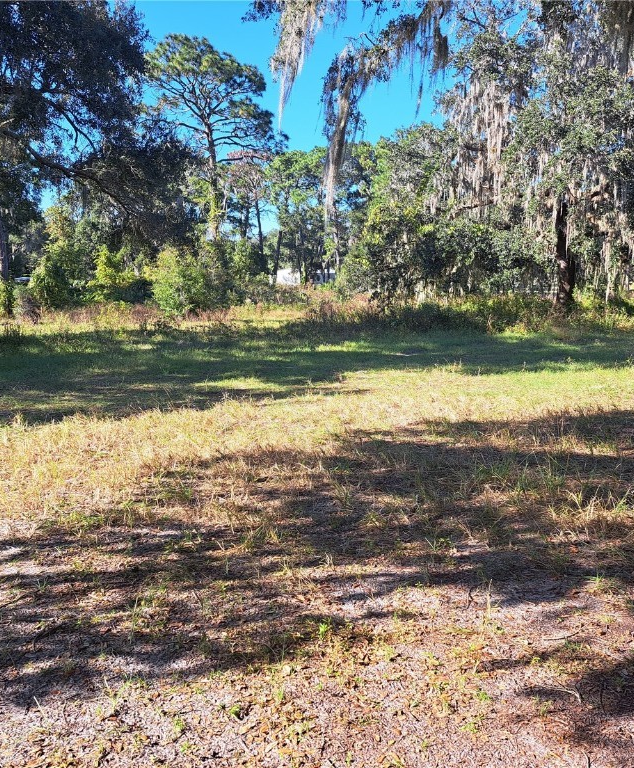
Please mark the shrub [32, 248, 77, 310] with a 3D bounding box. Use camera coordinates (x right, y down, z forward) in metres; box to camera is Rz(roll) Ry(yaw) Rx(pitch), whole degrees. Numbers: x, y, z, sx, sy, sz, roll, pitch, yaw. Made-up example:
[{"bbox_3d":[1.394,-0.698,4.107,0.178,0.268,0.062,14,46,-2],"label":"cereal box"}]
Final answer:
[{"bbox_3d":[-10.503,-4.185,28.300,1.800,2.450,1.700,0,9,0],"label":"shrub"}]

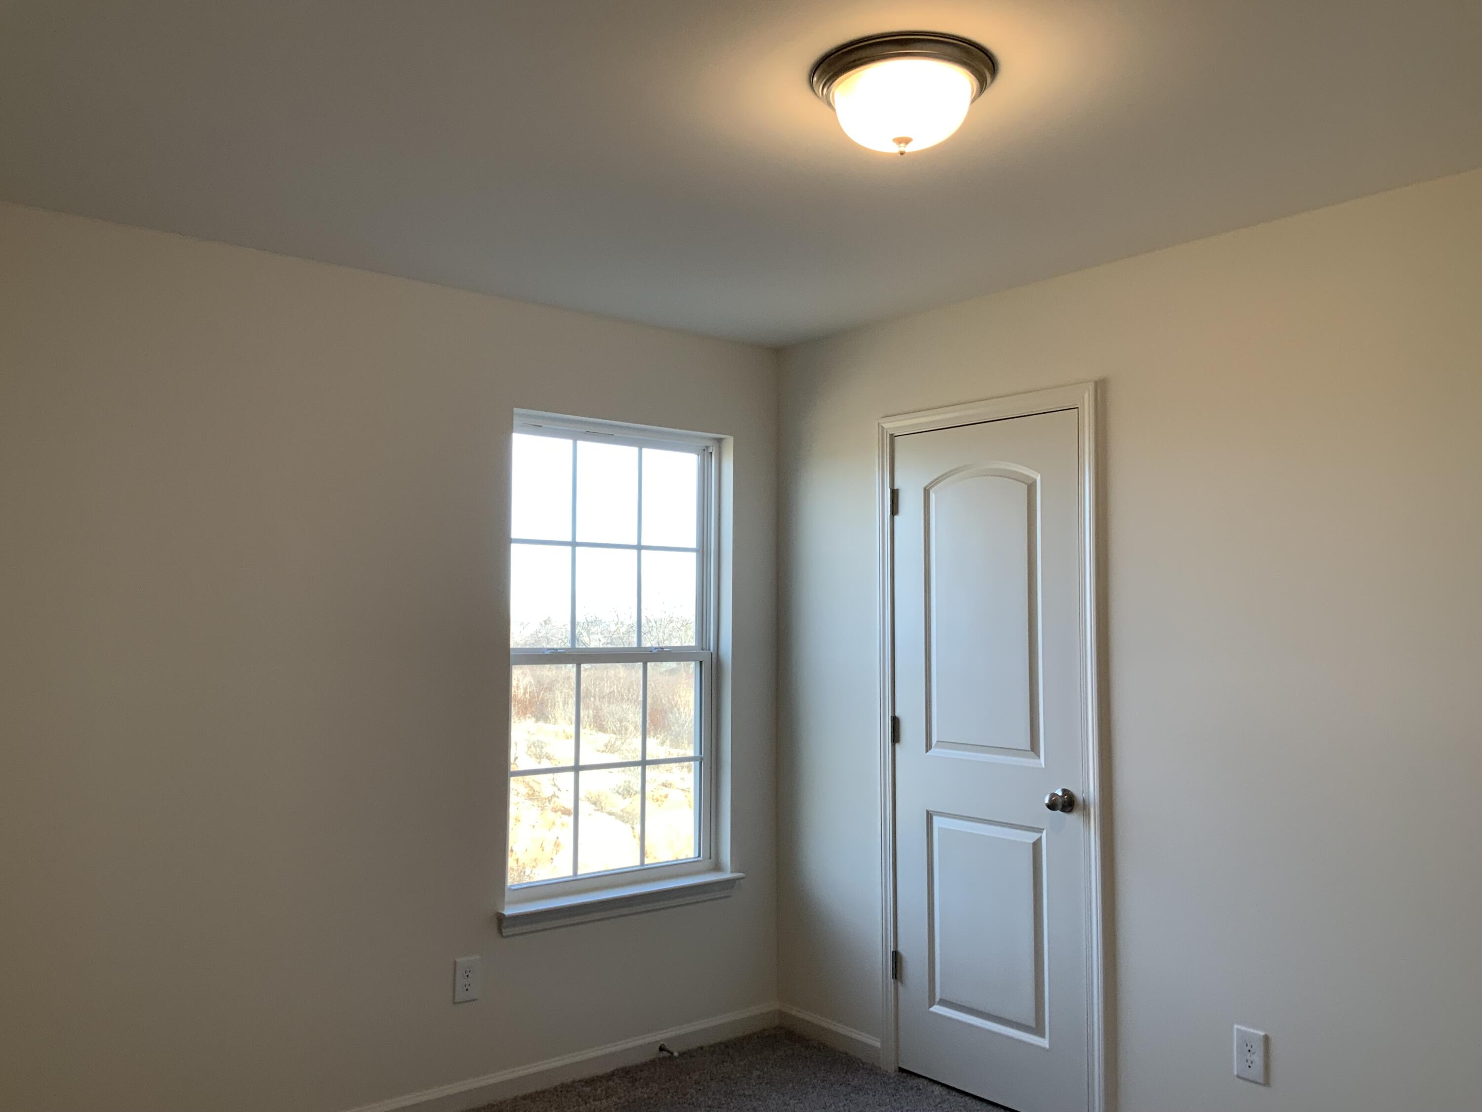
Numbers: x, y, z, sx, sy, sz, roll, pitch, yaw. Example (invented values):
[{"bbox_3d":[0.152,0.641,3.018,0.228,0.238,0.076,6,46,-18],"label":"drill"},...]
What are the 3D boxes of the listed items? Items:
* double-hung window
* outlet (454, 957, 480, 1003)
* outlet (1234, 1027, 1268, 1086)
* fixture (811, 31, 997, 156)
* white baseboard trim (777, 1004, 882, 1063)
[{"bbox_3d":[-0.412,0.336,4.138,0.850,1.545,0.090,3,-5,-40],"label":"double-hung window"},{"bbox_3d":[-0.803,1.244,3.648,0.080,0.125,0.010,3,-5,-40],"label":"outlet"},{"bbox_3d":[1.266,1.245,3.091,0.010,0.126,0.080,3,-5,-40],"label":"outlet"},{"bbox_3d":[0.304,-0.826,2.320,0.345,0.153,0.345,0,-3,0],"label":"fixture"},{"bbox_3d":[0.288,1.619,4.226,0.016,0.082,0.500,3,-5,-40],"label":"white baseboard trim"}]

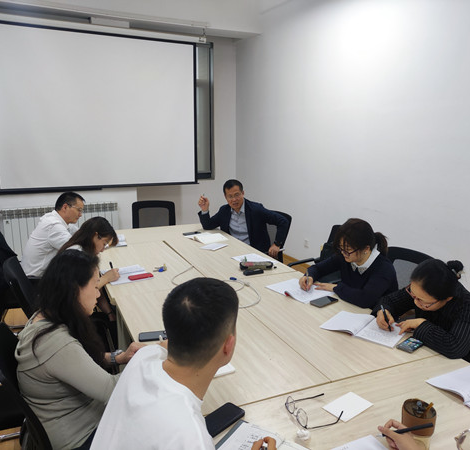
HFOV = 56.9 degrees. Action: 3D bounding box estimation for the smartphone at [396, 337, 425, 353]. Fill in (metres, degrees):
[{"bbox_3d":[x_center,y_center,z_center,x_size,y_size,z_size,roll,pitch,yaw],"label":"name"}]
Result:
[{"bbox_3d":[0.791,0.543,1.957,0.147,0.009,0.072,-10,16,-43],"label":"smartphone"}]

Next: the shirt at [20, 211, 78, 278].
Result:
[{"bbox_3d":[-1.429,0.147,3.450,0.520,0.520,0.460,-5,13,-24],"label":"shirt"}]

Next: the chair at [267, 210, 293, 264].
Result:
[{"bbox_3d":[0.187,0.384,4.007,0.580,0.950,0.570,-6,14,-30],"label":"chair"}]

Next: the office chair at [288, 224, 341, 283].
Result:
[{"bbox_3d":[0.680,0.493,3.430,0.600,0.980,0.600,-6,14,-30],"label":"office chair"}]

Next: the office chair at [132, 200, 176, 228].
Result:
[{"bbox_3d":[-0.840,0.256,4.529,0.560,0.940,0.580,-1,12,-10],"label":"office chair"}]

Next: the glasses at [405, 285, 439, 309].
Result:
[{"bbox_3d":[0.898,0.307,2.024,0.140,0.045,0.140,-30,40,-11],"label":"glasses"}]

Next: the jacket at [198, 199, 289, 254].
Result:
[{"bbox_3d":[0.105,0.030,3.981,0.750,0.580,0.430,7,13,27],"label":"jacket"}]

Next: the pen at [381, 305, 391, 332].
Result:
[{"bbox_3d":[0.743,0.460,2.129,0.011,0.011,0.145,6,51,-17],"label":"pen"}]

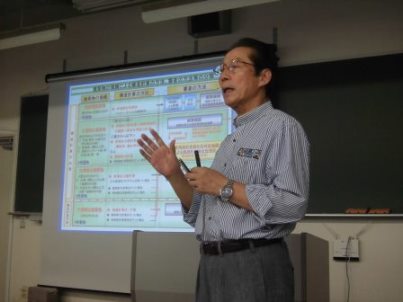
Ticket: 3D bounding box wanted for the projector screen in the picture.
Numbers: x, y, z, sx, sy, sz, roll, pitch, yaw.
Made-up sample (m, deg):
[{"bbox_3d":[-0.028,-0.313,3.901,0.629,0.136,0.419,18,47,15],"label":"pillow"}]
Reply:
[{"bbox_3d":[-0.523,0.217,4.815,2.302,2.044,0.100,-3,-8,26],"label":"projector screen"}]

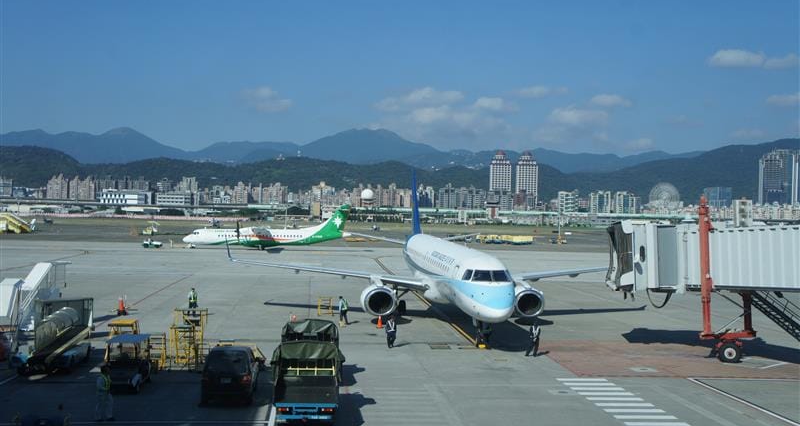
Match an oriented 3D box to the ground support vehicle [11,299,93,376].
[{"bbox_3d":[-14.871,5.189,38.000,2.100,2.500,5.500,1,0,0],"label":"ground support vehicle"}]

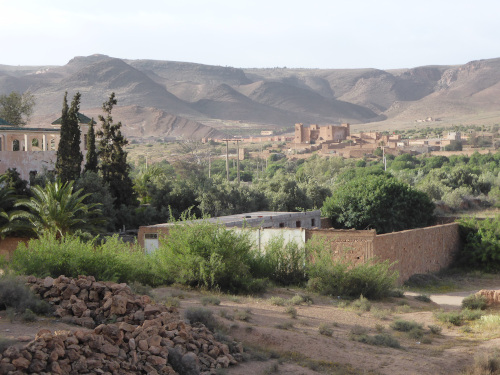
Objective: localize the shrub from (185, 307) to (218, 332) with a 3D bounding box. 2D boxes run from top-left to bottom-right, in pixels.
[{"bbox_3d":[-2.020,5.455,44.514,1.416,0.931,1.274,0,3,0],"label":"shrub"}]

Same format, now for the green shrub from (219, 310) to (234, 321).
[{"bbox_3d":[-0.912,4.970,41.500,0.620,0.320,0.530,0,2,0],"label":"green shrub"}]

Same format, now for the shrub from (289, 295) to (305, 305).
[{"bbox_3d":[2.066,4.977,47.500,0.710,0.370,0.600,0,2,0],"label":"shrub"}]

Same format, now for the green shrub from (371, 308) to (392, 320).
[{"bbox_3d":[5.815,5.616,47.266,0.973,0.486,0.876,0,3,0],"label":"green shrub"}]

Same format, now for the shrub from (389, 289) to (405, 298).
[{"bbox_3d":[7.127,5.157,52.000,0.780,0.410,0.660,0,2,0],"label":"shrub"}]

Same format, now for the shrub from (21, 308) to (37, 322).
[{"bbox_3d":[-9.651,5.577,46.573,0.697,0.578,0.627,0,3,0],"label":"shrub"}]

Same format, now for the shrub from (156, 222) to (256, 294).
[{"bbox_3d":[-2.483,3.738,59.636,5.691,3.921,4.837,0,3,0],"label":"shrub"}]

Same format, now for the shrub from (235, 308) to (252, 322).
[{"bbox_3d":[-0.249,4.910,41.000,0.690,0.470,0.590,0,2,0],"label":"shrub"}]

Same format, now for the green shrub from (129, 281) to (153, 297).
[{"bbox_3d":[-5.705,5.289,55.694,1.250,0.836,1.125,0,3,0],"label":"green shrub"}]

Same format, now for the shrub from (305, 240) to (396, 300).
[{"bbox_3d":[4.986,3.940,52.000,4.480,2.530,3.220,0,2,0],"label":"shrub"}]

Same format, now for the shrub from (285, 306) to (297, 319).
[{"bbox_3d":[1.648,5.087,43.500,0.490,0.440,0.420,0,2,0],"label":"shrub"}]

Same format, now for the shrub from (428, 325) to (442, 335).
[{"bbox_3d":[7.495,5.738,43.191,0.566,0.376,0.509,0,3,0],"label":"shrub"}]

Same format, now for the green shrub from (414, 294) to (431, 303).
[{"bbox_3d":[8.150,5.244,50.500,0.760,0.300,0.640,0,2,0],"label":"green shrub"}]

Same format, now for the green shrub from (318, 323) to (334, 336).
[{"bbox_3d":[3.056,5.673,42.703,0.639,0.527,0.575,0,3,0],"label":"green shrub"}]

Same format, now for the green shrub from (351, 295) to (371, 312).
[{"bbox_3d":[5.154,5.410,49.854,0.933,0.799,0.840,0,3,0],"label":"green shrub"}]

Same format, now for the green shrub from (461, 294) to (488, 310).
[{"bbox_3d":[10.126,5.164,48.000,1.170,0.600,0.990,0,2,0],"label":"green shrub"}]

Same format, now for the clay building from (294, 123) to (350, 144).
[{"bbox_3d":[44.642,-33.343,660.000,25.500,13.200,24.500,1,3,24],"label":"clay building"}]

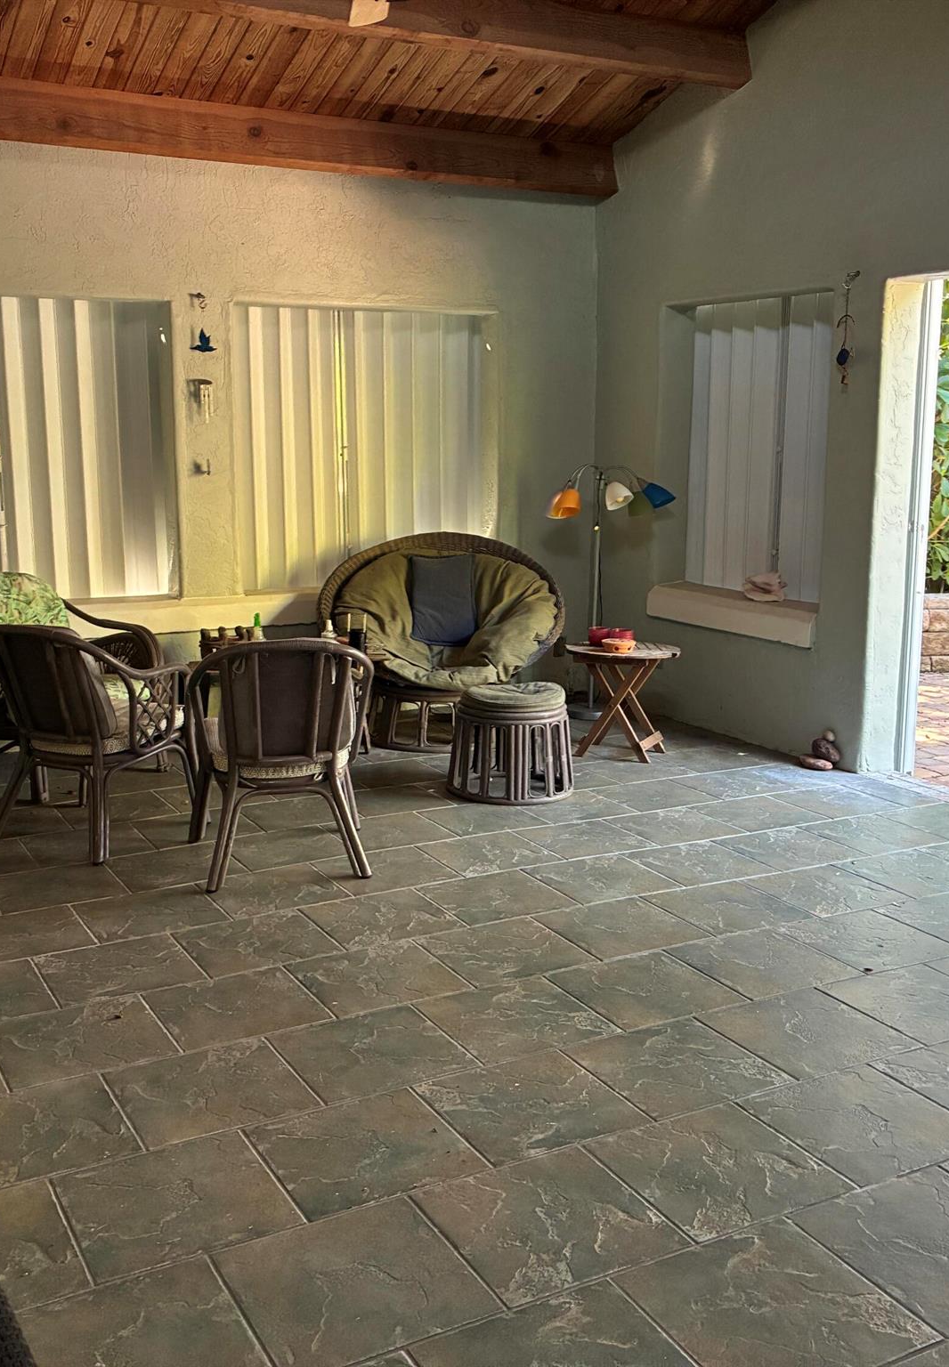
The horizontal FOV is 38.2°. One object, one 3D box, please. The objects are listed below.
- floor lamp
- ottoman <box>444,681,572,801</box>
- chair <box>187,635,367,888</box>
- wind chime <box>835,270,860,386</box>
[{"bbox_3d":[0.680,-0.487,7.127,0.660,1.320,0.500,0,11,-2],"label":"floor lamp"},{"bbox_3d":[0.161,0.219,5.748,0.540,0.440,0.540,0,11,-2],"label":"ottoman"},{"bbox_3d":[-0.671,0.219,4.741,0.640,0.810,0.620,-3,11,-14],"label":"chair"},{"bbox_3d":[1.568,-1.490,5.755,0.070,0.500,0.090,-5,12,-28],"label":"wind chime"}]

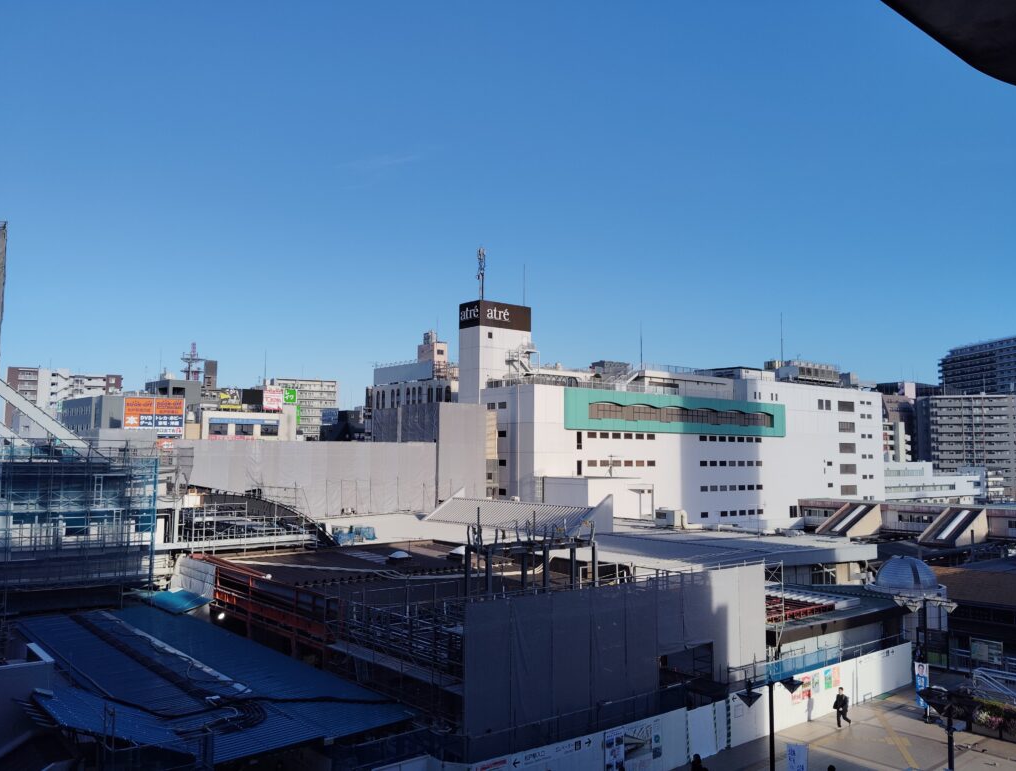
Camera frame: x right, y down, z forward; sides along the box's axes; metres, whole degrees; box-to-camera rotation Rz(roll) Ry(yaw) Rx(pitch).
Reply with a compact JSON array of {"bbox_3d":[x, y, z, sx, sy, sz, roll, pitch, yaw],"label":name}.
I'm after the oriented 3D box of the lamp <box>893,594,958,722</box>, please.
[{"bbox_3d":[17.212,11.266,34.333,2.300,5.050,2.300,4,-6,-39],"label":"lamp"}]

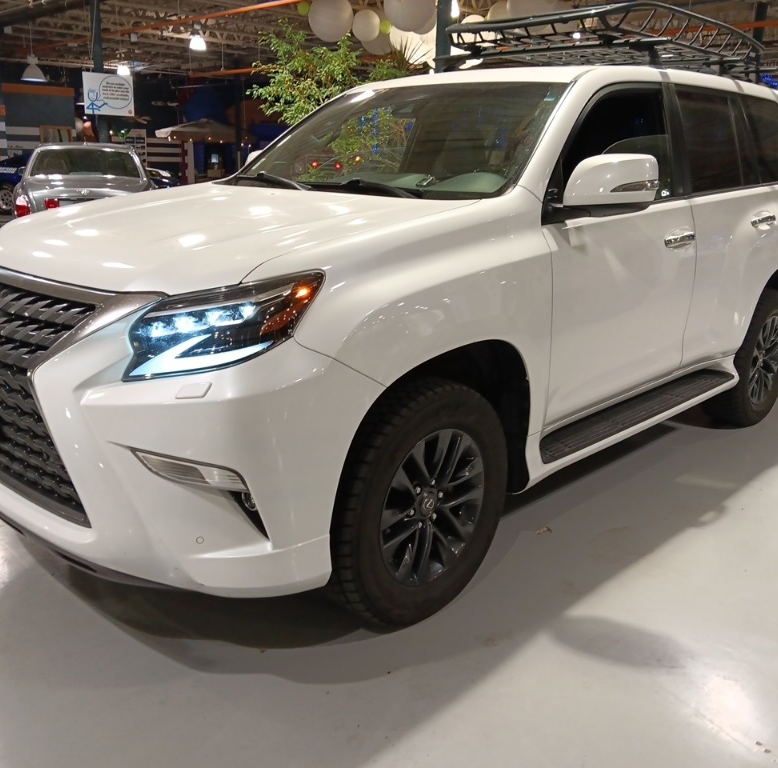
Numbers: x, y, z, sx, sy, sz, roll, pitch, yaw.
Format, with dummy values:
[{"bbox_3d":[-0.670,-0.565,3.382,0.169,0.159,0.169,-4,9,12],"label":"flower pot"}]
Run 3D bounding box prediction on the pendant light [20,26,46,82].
[{"bbox_3d":[-6.947,-6.426,15.000,0.480,1.000,0.480,1,15,0],"label":"pendant light"}]

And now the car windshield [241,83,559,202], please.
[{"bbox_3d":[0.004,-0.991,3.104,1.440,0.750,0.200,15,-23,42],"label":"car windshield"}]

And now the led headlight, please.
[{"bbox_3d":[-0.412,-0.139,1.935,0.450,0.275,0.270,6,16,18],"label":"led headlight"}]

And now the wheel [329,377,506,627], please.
[{"bbox_3d":[0.062,0.355,2.402,0.275,0.795,0.795,15,20,41],"label":"wheel"}]

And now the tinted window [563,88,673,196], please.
[{"bbox_3d":[0.858,-0.922,2.881,0.950,0.460,0.060,-14,4,-44],"label":"tinted window"}]

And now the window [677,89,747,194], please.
[{"bbox_3d":[1.446,-1.095,3.456,0.580,0.475,0.060,-14,4,-44],"label":"window"}]

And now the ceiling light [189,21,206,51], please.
[{"bbox_3d":[-4.830,-8.811,19.500,0.440,0.660,0.440,1,15,0],"label":"ceiling light"}]

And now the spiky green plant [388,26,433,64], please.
[{"bbox_3d":[0.240,-3.914,9.000,0.530,0.520,0.500,2,16,1],"label":"spiky green plant"}]

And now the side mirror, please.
[{"bbox_3d":[0.743,-0.681,2.561,0.270,0.180,0.190,15,21,42],"label":"side mirror"}]

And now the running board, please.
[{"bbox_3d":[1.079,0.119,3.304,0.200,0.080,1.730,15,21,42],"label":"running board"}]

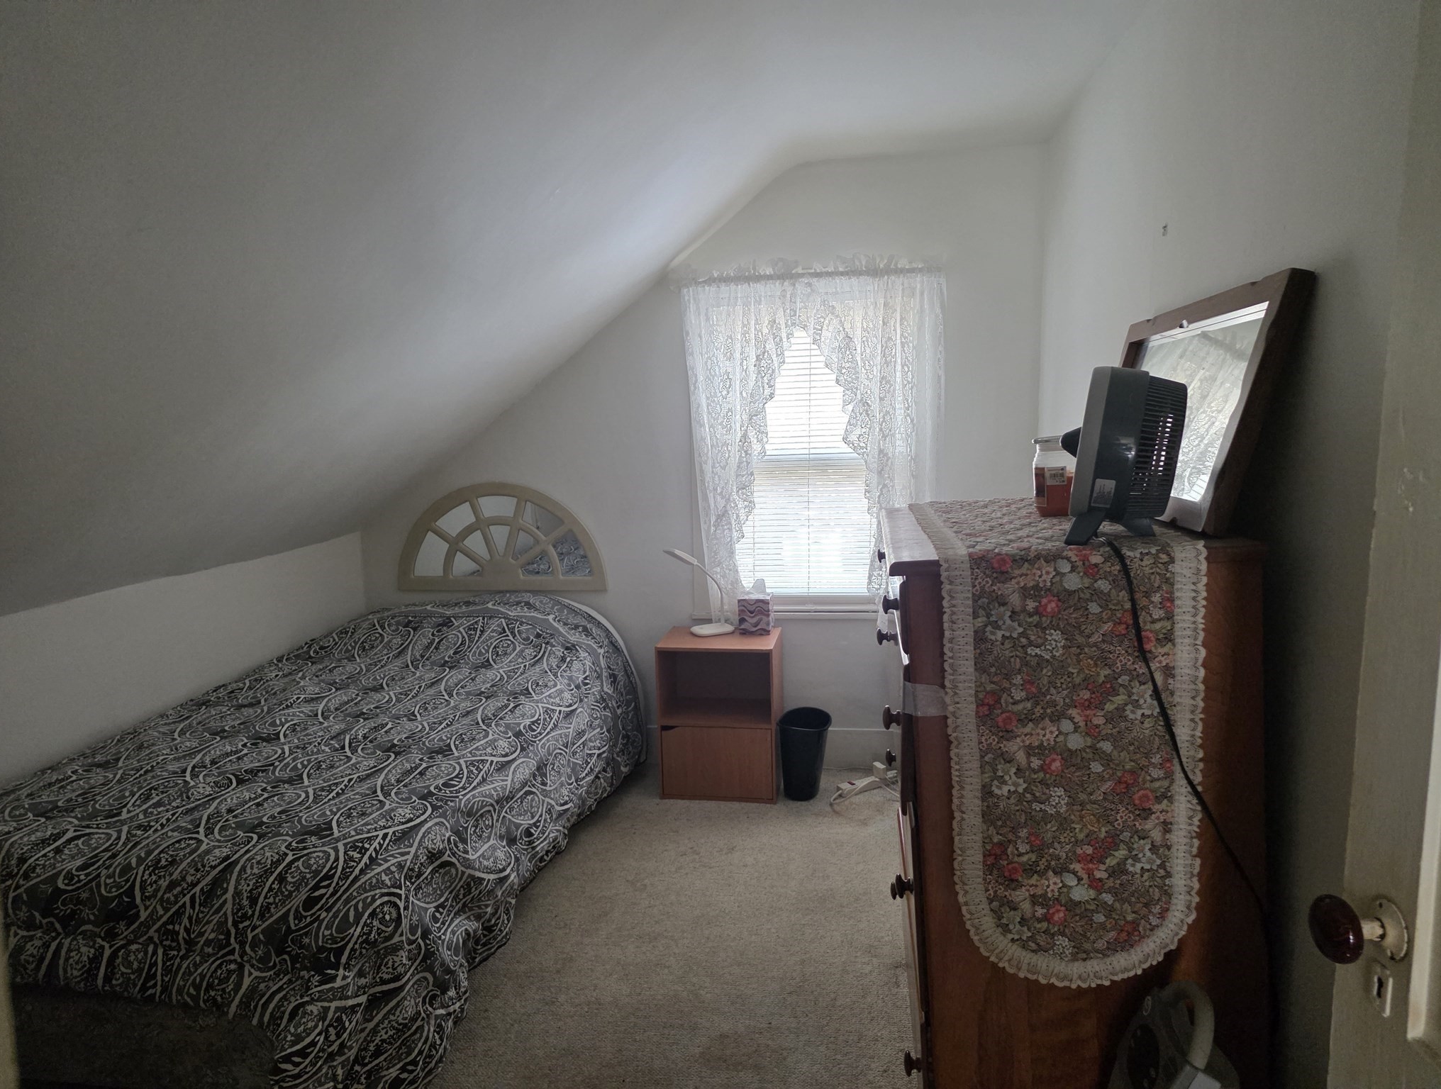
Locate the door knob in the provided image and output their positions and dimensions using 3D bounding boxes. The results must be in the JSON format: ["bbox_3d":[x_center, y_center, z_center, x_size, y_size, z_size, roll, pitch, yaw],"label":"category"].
[{"bbox_3d":[0.538,0.326,0.820,0.066,0.056,0.055,-2,7,0],"label":"door knob"}]

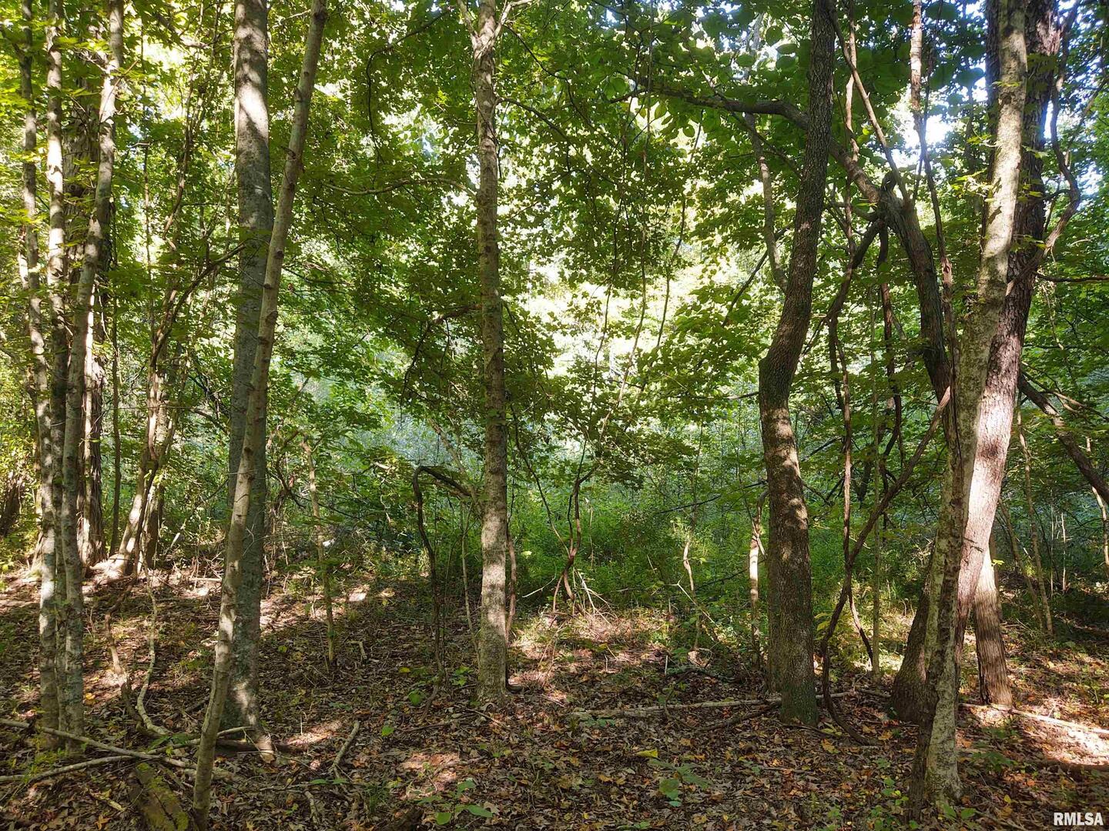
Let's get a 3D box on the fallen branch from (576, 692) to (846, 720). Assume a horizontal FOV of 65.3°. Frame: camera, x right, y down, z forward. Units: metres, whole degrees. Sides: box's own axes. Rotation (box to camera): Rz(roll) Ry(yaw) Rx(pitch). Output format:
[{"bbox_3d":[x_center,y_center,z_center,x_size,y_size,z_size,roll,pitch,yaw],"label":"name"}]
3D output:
[{"bbox_3d":[0.894,1.599,4.785,1.630,0.070,0.100,0,0,-12],"label":"fallen branch"}]

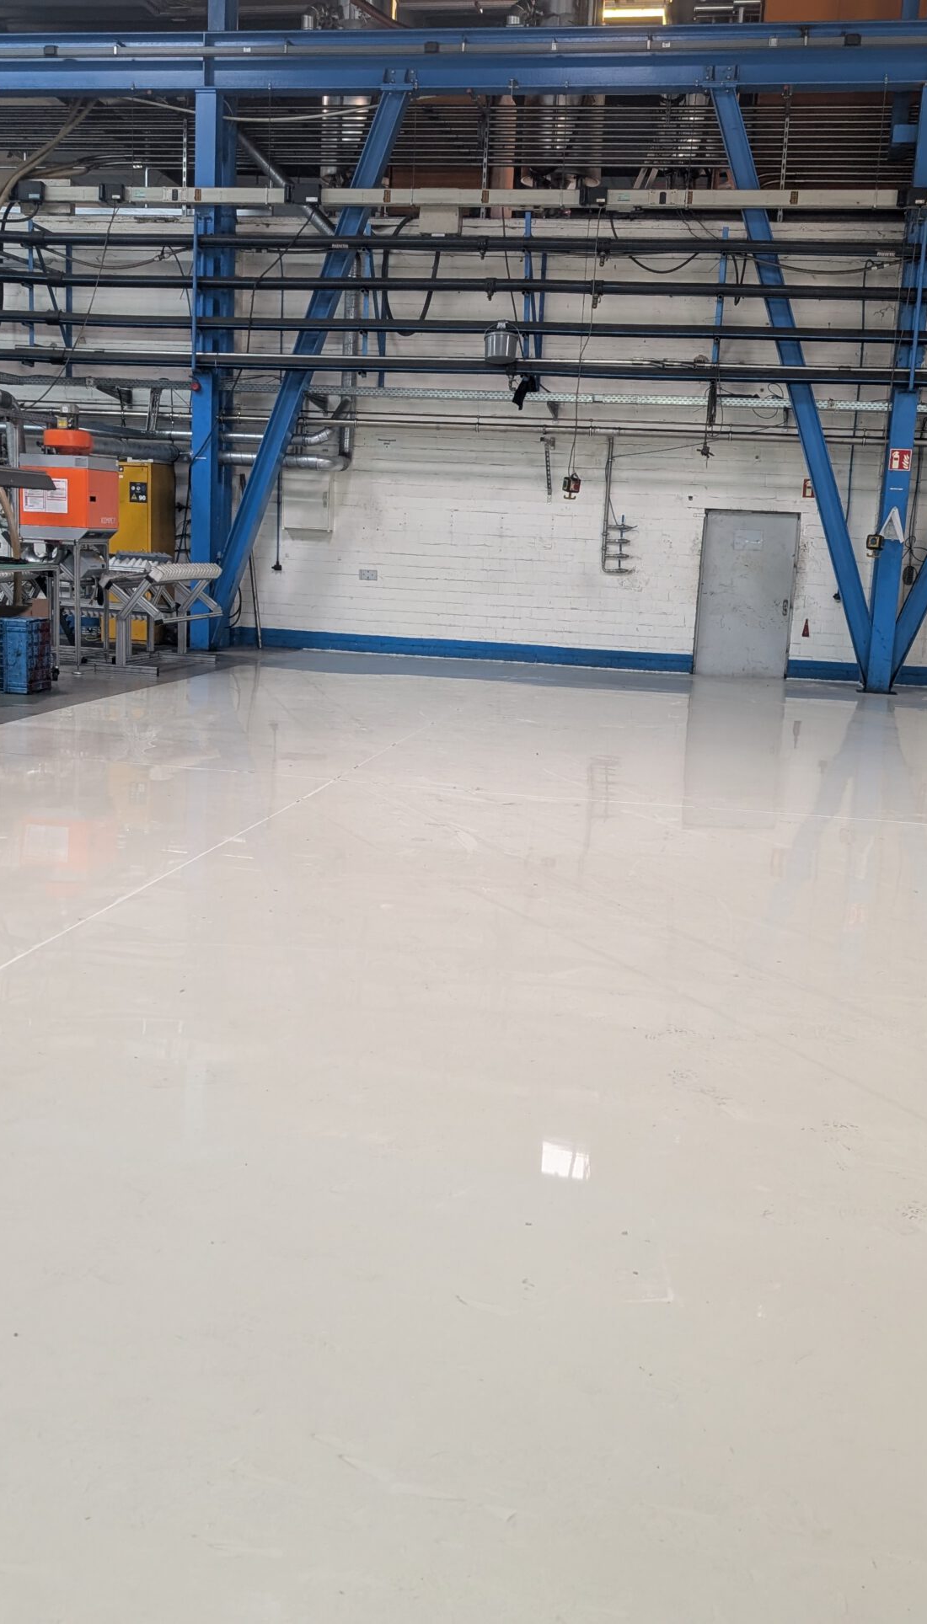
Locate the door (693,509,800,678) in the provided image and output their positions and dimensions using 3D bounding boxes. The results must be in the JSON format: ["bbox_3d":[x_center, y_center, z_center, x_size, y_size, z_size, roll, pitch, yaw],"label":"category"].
[{"bbox_3d":[3.161,-2.432,16.779,1.040,1.819,0.080,5,11,10],"label":"door"}]

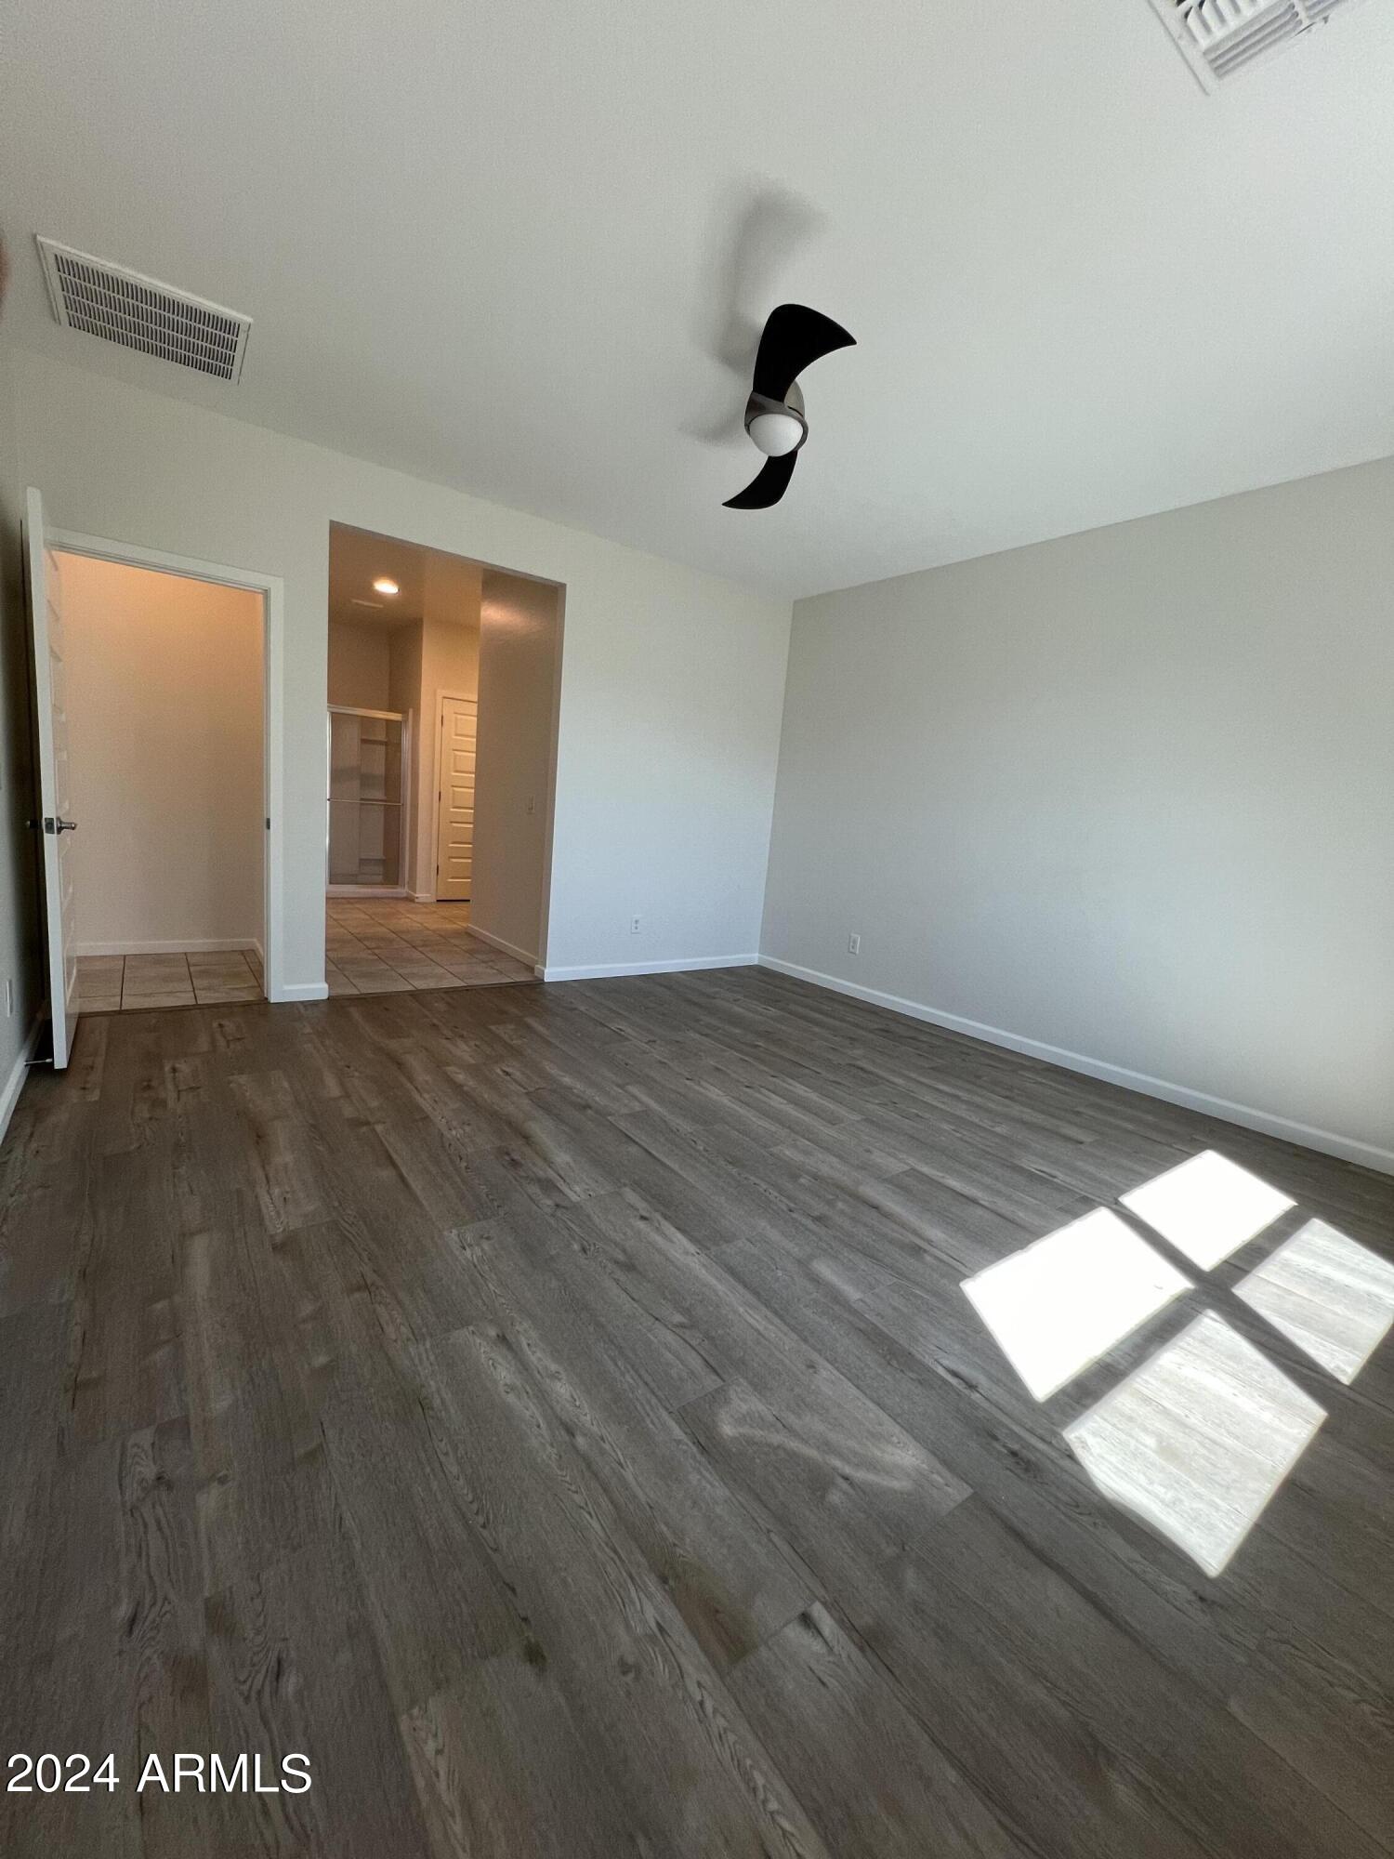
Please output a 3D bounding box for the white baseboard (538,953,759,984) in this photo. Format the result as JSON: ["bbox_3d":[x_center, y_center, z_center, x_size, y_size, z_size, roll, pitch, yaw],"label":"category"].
[{"bbox_3d":[-0.246,0.276,5.216,1.880,0.088,0.018,-3,12,-37],"label":"white baseboard"}]

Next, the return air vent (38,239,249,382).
[{"bbox_3d":[-1.980,-2.199,2.540,0.566,0.025,0.547,-3,12,-37],"label":"return air vent"}]

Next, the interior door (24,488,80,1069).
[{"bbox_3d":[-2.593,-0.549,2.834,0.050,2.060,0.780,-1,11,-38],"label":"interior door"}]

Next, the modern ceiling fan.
[{"bbox_3d":[0.278,-1.843,2.481,0.280,0.330,1.300,4,10,-6],"label":"modern ceiling fan"}]

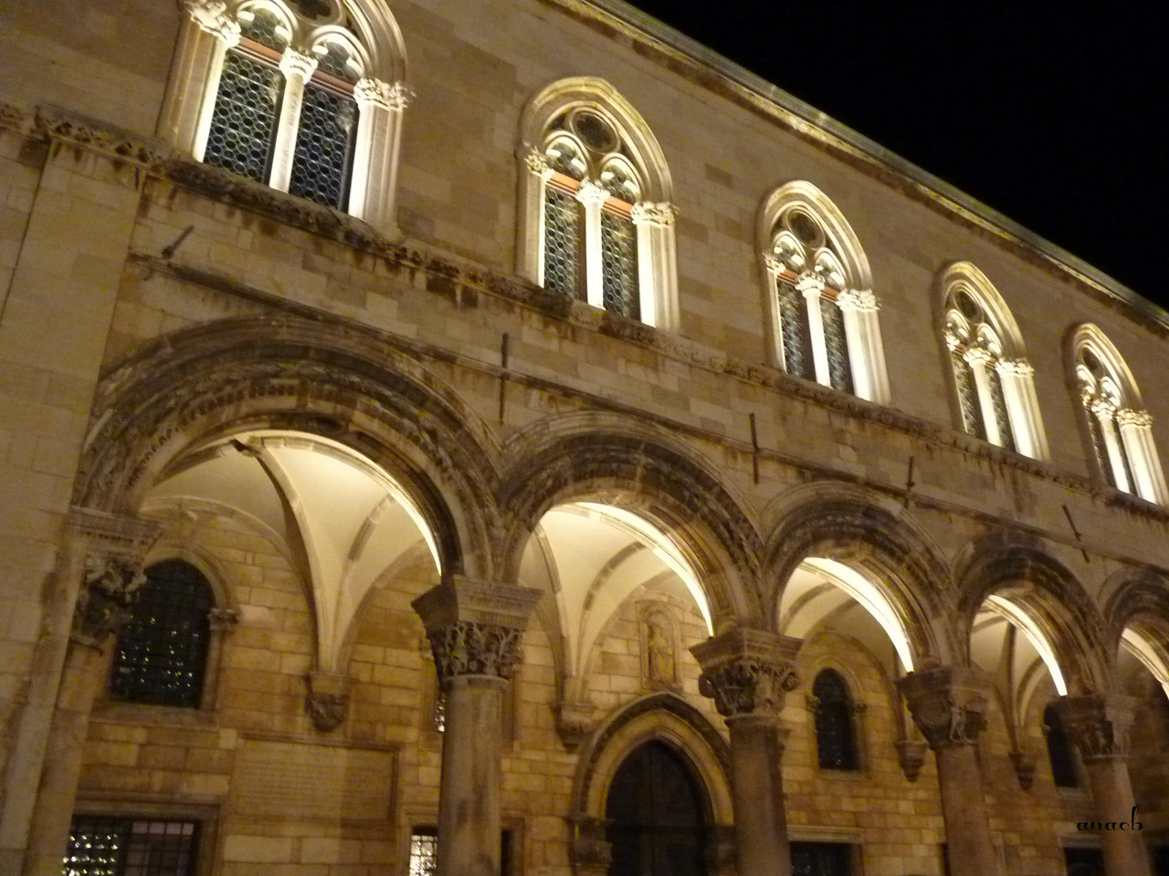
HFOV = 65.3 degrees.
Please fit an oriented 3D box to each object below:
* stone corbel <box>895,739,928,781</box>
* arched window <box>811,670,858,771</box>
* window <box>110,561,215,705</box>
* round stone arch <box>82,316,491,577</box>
[{"bbox_3d":[6.894,6.810,19.160,0.701,0.735,0.392,15,-29,-31],"label":"stone corbel"},{"bbox_3d":[4.656,5.411,17.505,1.060,1.813,0.342,16,-30,-29],"label":"arched window"},{"bbox_3d":[-5.561,2.592,12.335,1.162,2.045,0.334,15,-29,-31],"label":"window"},{"bbox_3d":[-2.822,0.112,9.481,4.100,2.405,0.919,15,-29,-31],"label":"round stone arch"}]

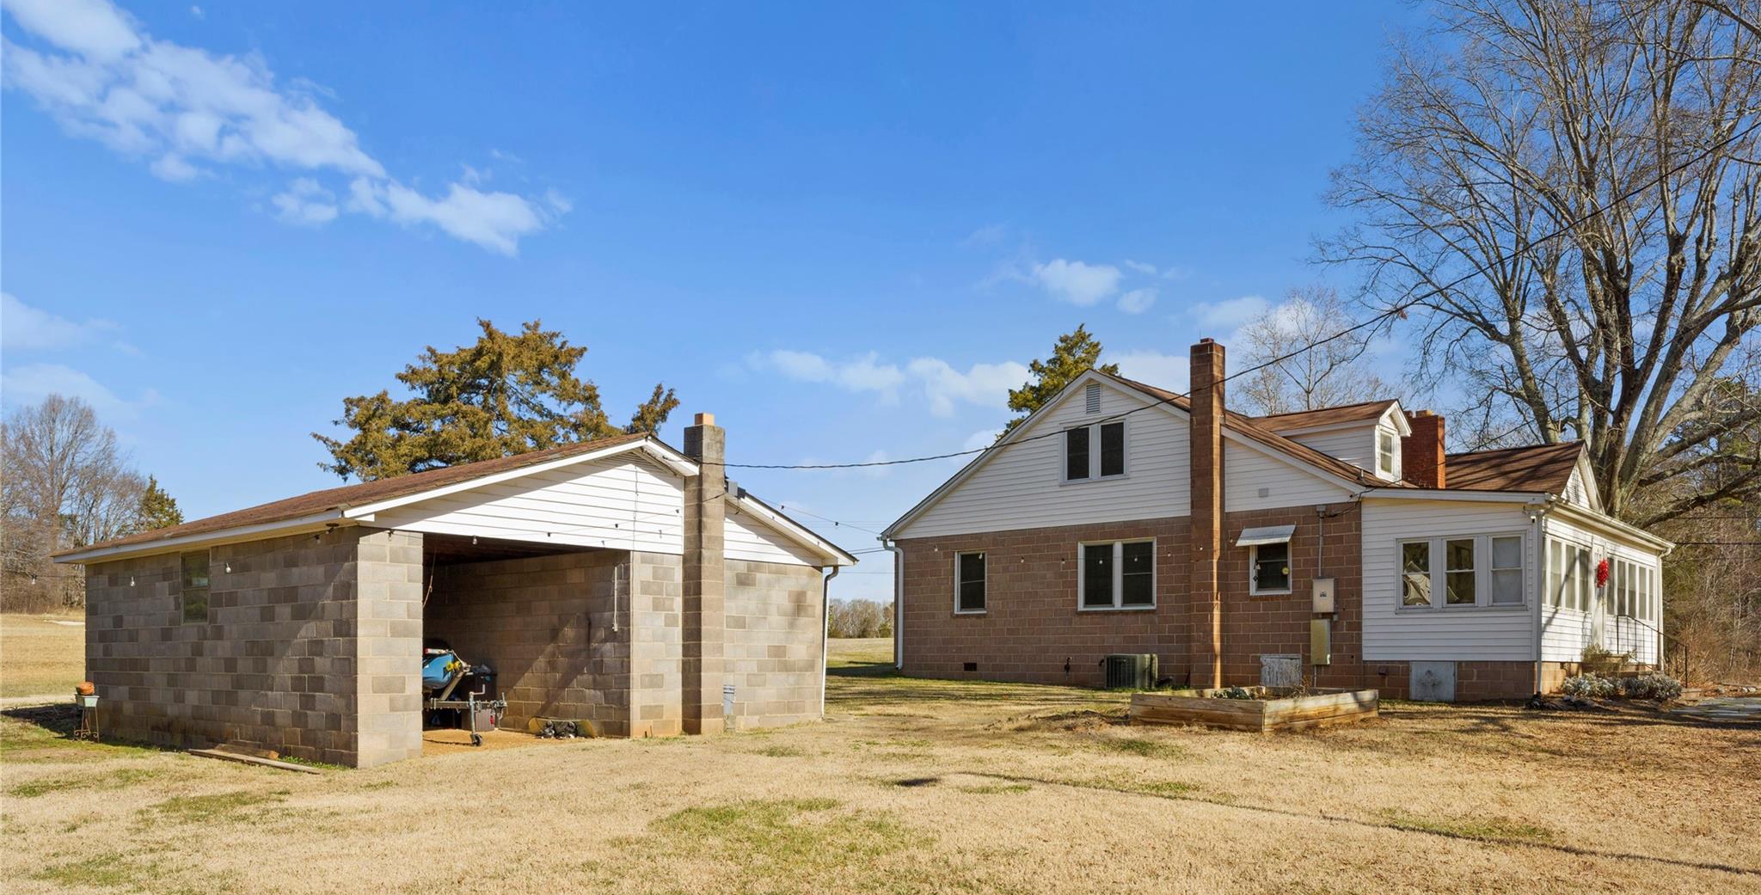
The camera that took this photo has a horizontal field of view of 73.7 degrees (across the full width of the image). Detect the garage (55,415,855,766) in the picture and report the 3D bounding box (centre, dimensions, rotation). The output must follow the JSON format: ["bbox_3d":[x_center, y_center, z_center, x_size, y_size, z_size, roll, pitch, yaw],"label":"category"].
[{"bbox_3d":[-6.350,2.150,17.800,8.600,4.250,8.100,-6,-10,40],"label":"garage"}]

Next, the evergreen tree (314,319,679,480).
[{"bbox_3d":[-10.600,1.750,33.000,9.900,10.500,9.500,0,-7,0],"label":"evergreen tree"}]

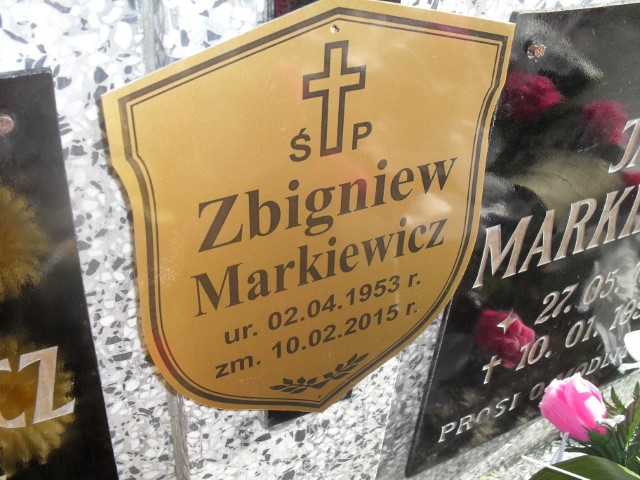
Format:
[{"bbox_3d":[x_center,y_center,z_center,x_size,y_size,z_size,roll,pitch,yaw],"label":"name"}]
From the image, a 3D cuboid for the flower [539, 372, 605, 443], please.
[{"bbox_3d":[0.207,0.136,0.530,0.052,0.055,0.052,-22,12,15],"label":"flower"}]

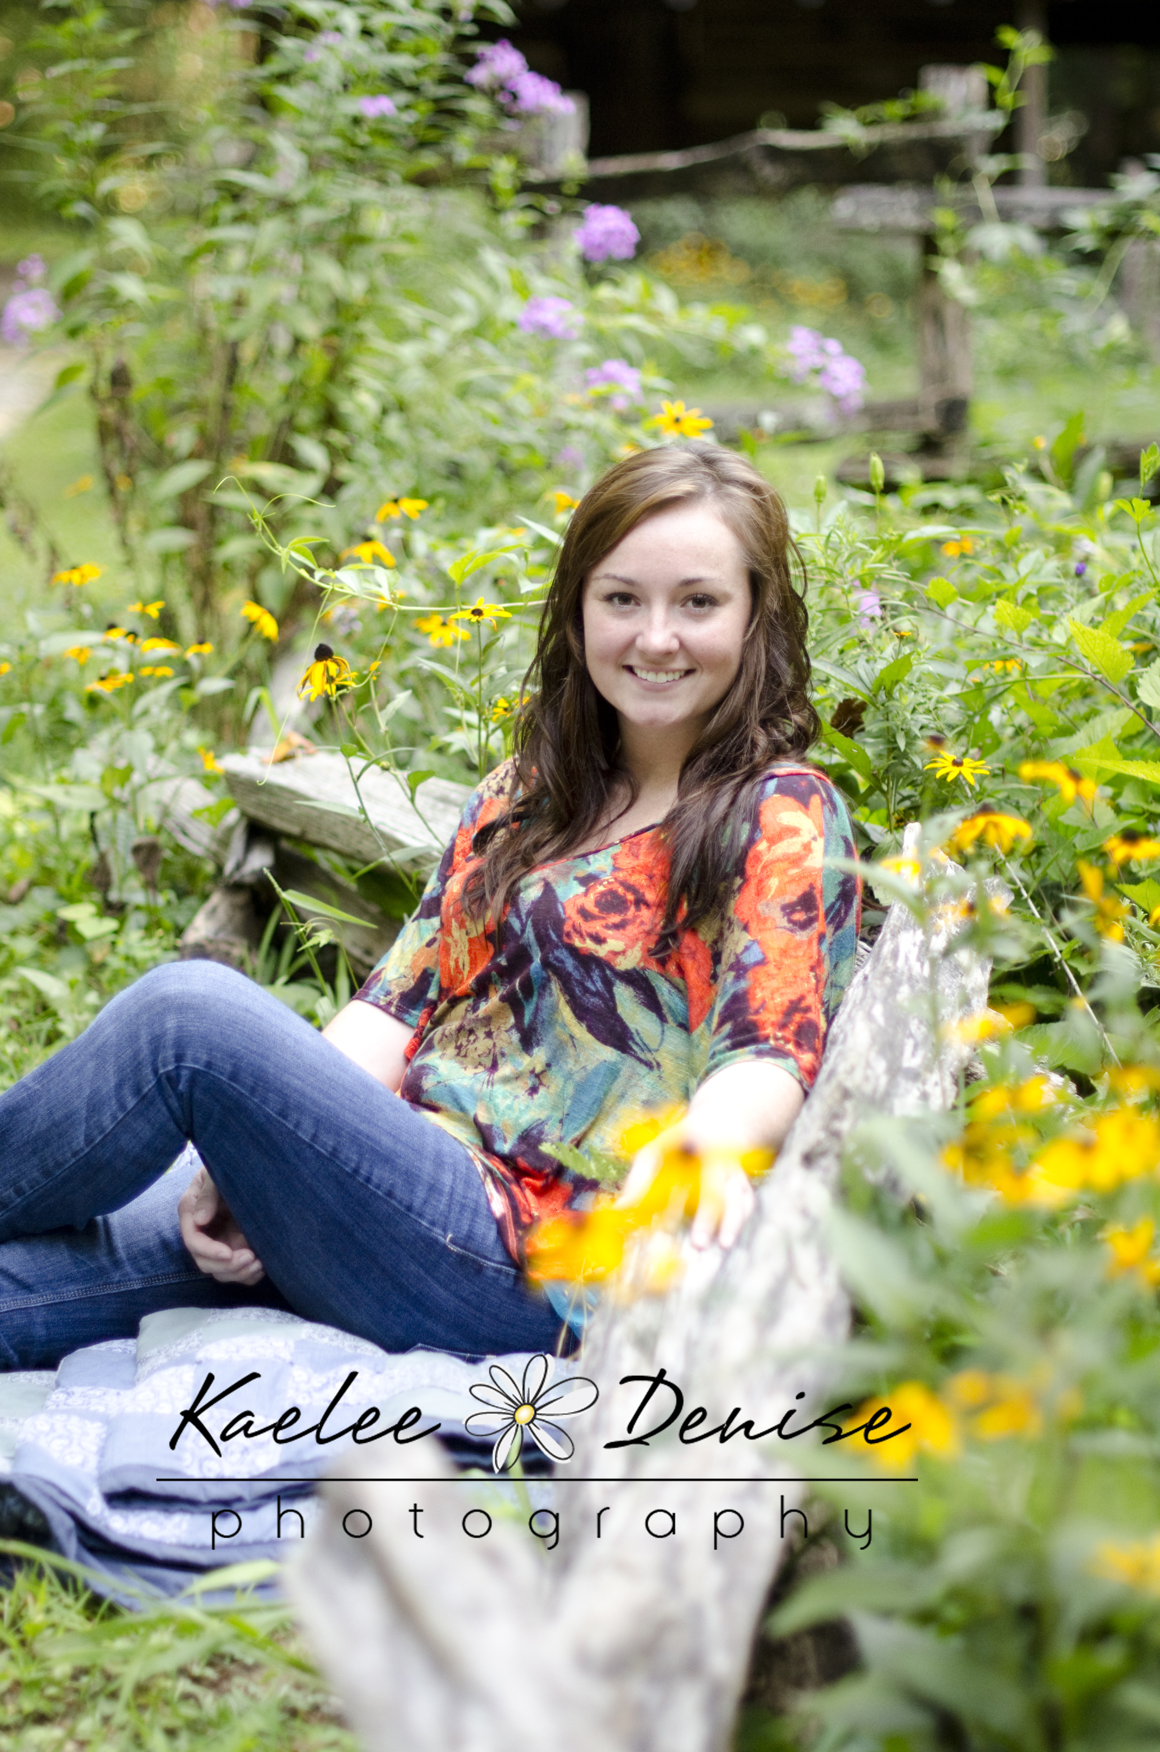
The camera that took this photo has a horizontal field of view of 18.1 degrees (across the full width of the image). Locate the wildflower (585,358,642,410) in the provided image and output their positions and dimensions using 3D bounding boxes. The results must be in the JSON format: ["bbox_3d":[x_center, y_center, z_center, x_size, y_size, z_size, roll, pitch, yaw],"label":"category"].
[{"bbox_3d":[0.044,-0.642,4.750,0.076,0.066,0.074,0,13,0],"label":"wildflower"}]

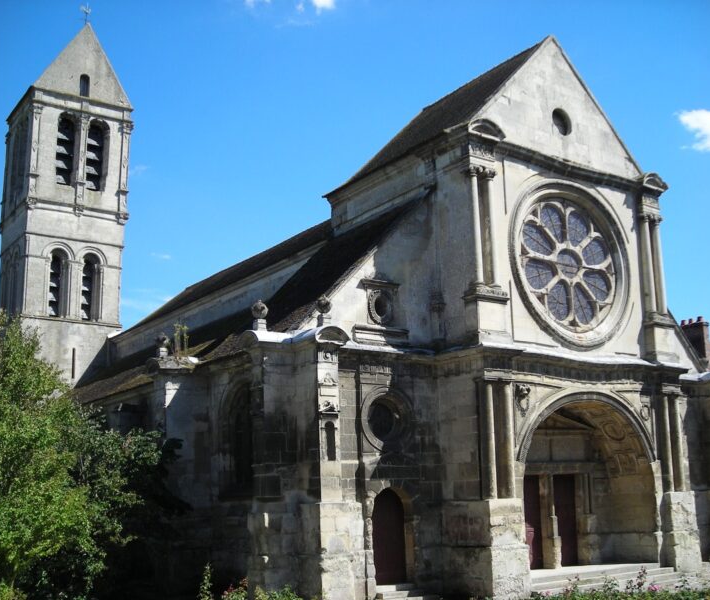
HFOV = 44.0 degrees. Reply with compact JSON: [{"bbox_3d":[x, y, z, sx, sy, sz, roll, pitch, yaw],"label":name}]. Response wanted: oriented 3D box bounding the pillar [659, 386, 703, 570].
[{"bbox_3d":[10.410,5.753,28.664,1.276,5.808,0.686,7,-15,-34],"label":"pillar"}]

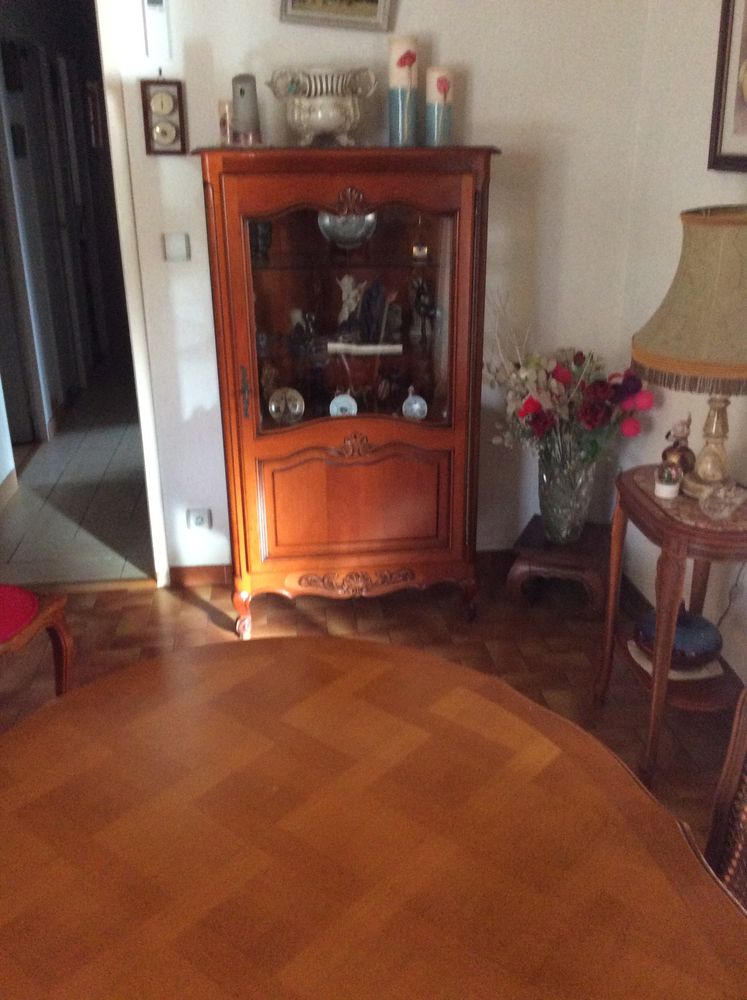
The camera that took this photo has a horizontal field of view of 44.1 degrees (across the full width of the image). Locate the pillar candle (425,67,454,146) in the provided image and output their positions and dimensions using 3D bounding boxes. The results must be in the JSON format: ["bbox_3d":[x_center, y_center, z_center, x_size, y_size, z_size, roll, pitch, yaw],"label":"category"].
[{"bbox_3d":[0.186,-1.129,2.655,0.077,0.207,0.077,-3,22,-7],"label":"pillar candle"}]

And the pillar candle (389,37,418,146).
[{"bbox_3d":[0.086,-1.169,2.659,0.082,0.285,0.082,-3,19,-7],"label":"pillar candle"}]

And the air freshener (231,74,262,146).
[{"bbox_3d":[-0.359,-1.092,2.590,0.083,0.186,0.083,-3,22,-7],"label":"air freshener"}]

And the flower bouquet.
[{"bbox_3d":[0.620,-0.171,3.049,0.503,0.681,0.424,-3,22,-7],"label":"flower bouquet"}]

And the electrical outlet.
[{"bbox_3d":[-0.608,0.069,3.237,0.082,0.081,0.016,-3,22,-7],"label":"electrical outlet"}]

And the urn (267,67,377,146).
[{"bbox_3d":[-0.145,-1.109,2.612,0.308,0.205,0.202,-3,22,-7],"label":"urn"}]

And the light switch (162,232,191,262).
[{"bbox_3d":[-0.615,-0.790,2.893,0.082,0.086,0.016,-3,22,-7],"label":"light switch"}]

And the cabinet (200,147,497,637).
[{"bbox_3d":[-0.085,-0.329,2.937,0.829,1.485,0.390,-3,22,-7],"label":"cabinet"}]

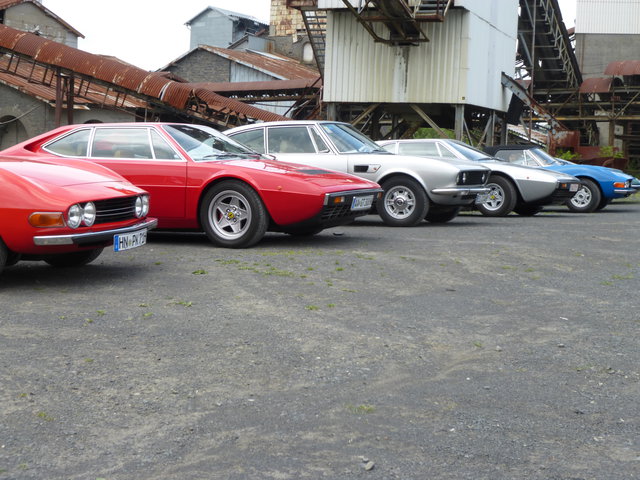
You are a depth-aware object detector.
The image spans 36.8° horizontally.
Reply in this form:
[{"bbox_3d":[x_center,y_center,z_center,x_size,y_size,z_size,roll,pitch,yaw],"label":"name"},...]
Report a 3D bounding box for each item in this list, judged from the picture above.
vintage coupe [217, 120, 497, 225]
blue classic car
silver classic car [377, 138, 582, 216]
[{"bbox_3d":[0.029,-0.990,13.486,4.585,1.320,1.830,5,6,24],"label":"vintage coupe"},{"bbox_3d":[3.867,-1.253,18.284,4.110,1.220,1.710,5,6,25],"label":"blue classic car"},{"bbox_3d":[1.991,-1.092,15.858,4.300,1.180,1.710,5,6,28],"label":"silver classic car"}]

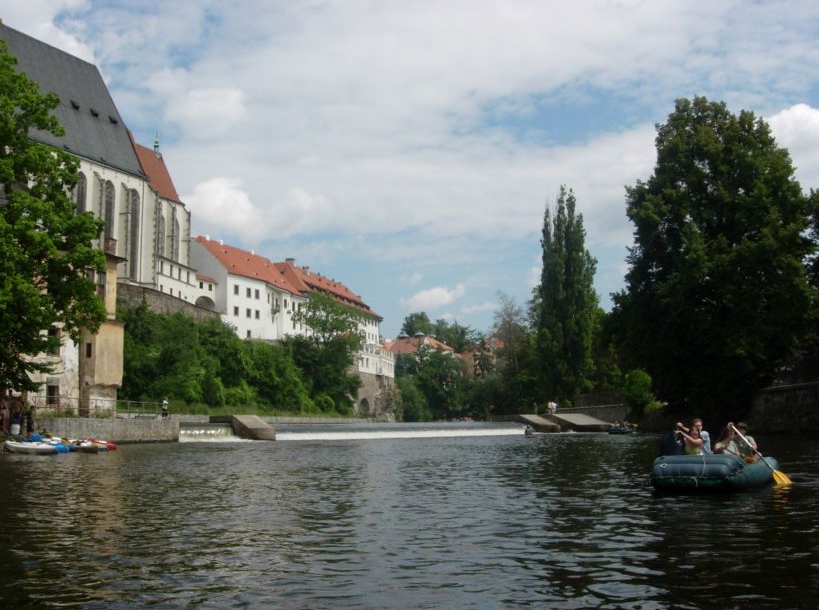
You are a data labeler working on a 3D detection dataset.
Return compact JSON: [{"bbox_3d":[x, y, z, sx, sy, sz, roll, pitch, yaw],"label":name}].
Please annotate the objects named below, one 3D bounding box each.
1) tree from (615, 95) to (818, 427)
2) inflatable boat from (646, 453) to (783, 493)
[{"bbox_3d":[28.502,-4.439,84.000,18.500,30.000,17.500,0,-7,0],"label":"tree"},{"bbox_3d":[5.704,3.112,16.700,1.850,0.620,3.800,-4,-8,29],"label":"inflatable boat"}]

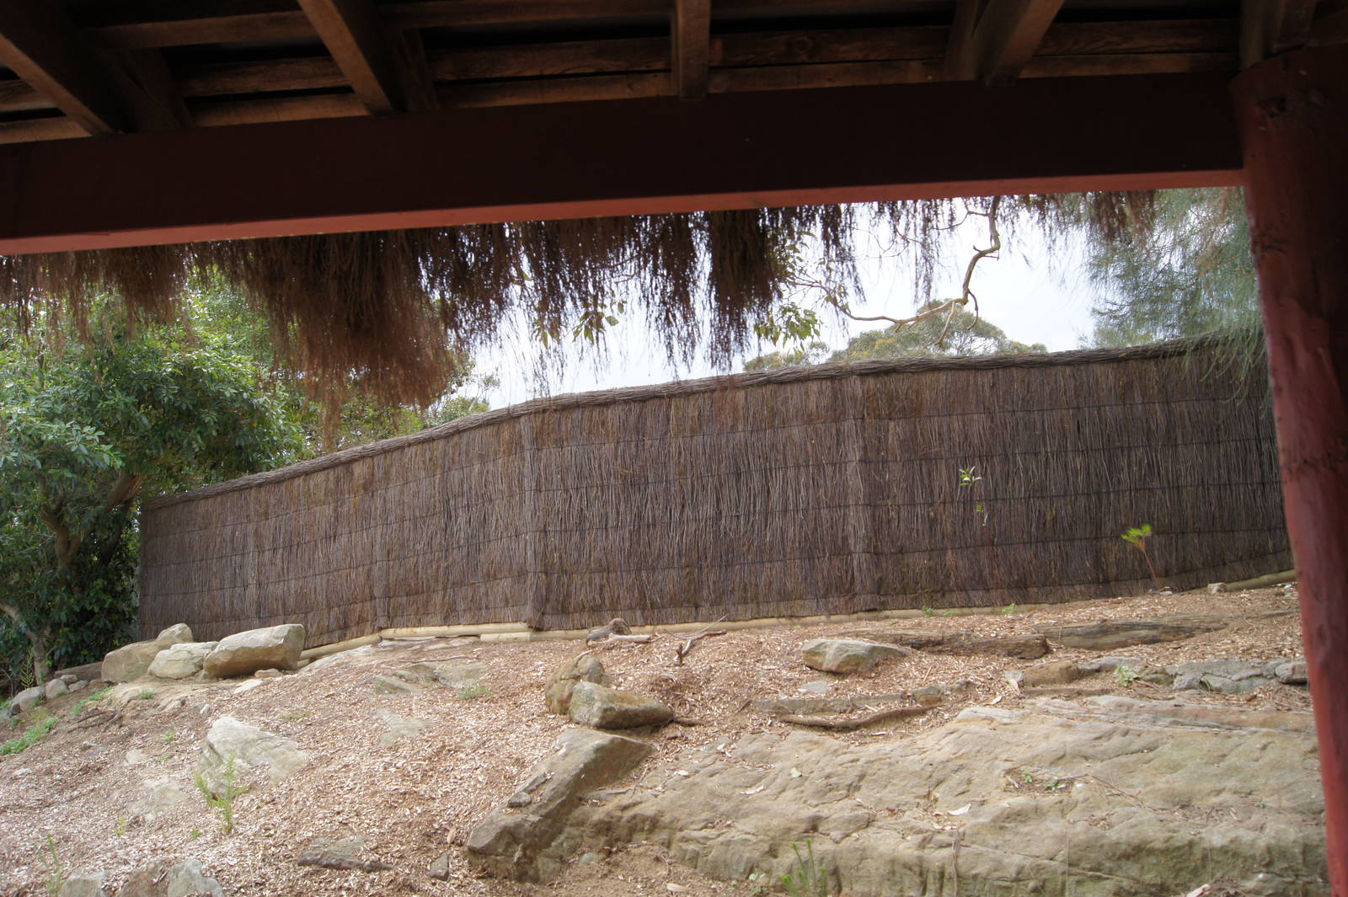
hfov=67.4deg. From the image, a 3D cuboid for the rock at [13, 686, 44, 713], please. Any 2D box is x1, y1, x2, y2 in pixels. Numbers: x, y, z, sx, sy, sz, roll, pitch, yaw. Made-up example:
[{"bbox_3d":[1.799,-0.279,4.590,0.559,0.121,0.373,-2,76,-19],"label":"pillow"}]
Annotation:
[{"bbox_3d":[-7.021,2.725,11.000,0.272,0.258,0.270,4,-9,-32],"label":"rock"}]

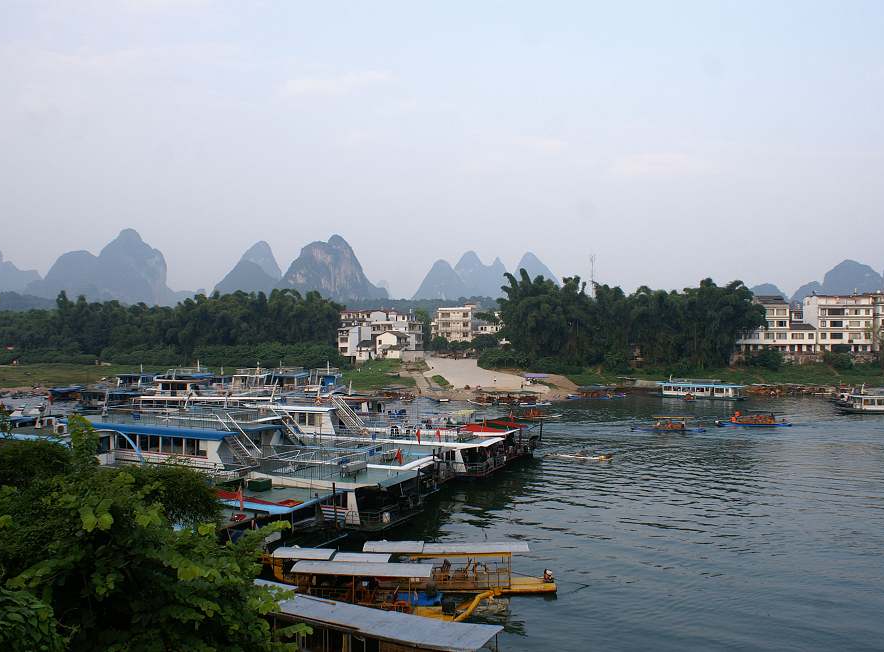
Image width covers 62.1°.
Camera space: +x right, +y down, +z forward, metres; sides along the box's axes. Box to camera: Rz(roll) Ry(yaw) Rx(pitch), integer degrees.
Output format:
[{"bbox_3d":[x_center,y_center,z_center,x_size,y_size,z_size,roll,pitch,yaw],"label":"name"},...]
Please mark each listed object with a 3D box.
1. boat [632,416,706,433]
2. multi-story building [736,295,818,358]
[{"bbox_3d":[29.300,12.559,94.700,9.300,2.000,2.100,0,0,0],"label":"boat"},{"bbox_3d":[91.000,0.298,200.000,18.500,16.400,10.500,0,0,6],"label":"multi-story building"}]

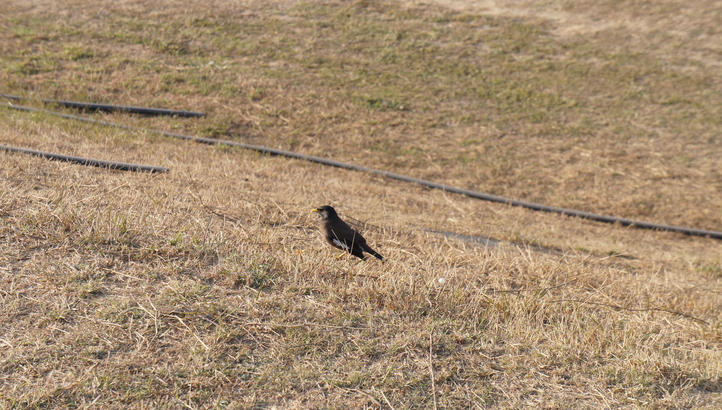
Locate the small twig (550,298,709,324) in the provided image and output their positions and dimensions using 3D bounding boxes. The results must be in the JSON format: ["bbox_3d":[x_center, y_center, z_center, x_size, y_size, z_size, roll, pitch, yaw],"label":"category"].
[{"bbox_3d":[0.621,0.246,3.800,0.380,0.040,0.070,3,15,12],"label":"small twig"}]

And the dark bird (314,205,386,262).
[{"bbox_3d":[-0.030,0.072,3.950,0.175,0.142,0.075,1,15,3],"label":"dark bird"}]

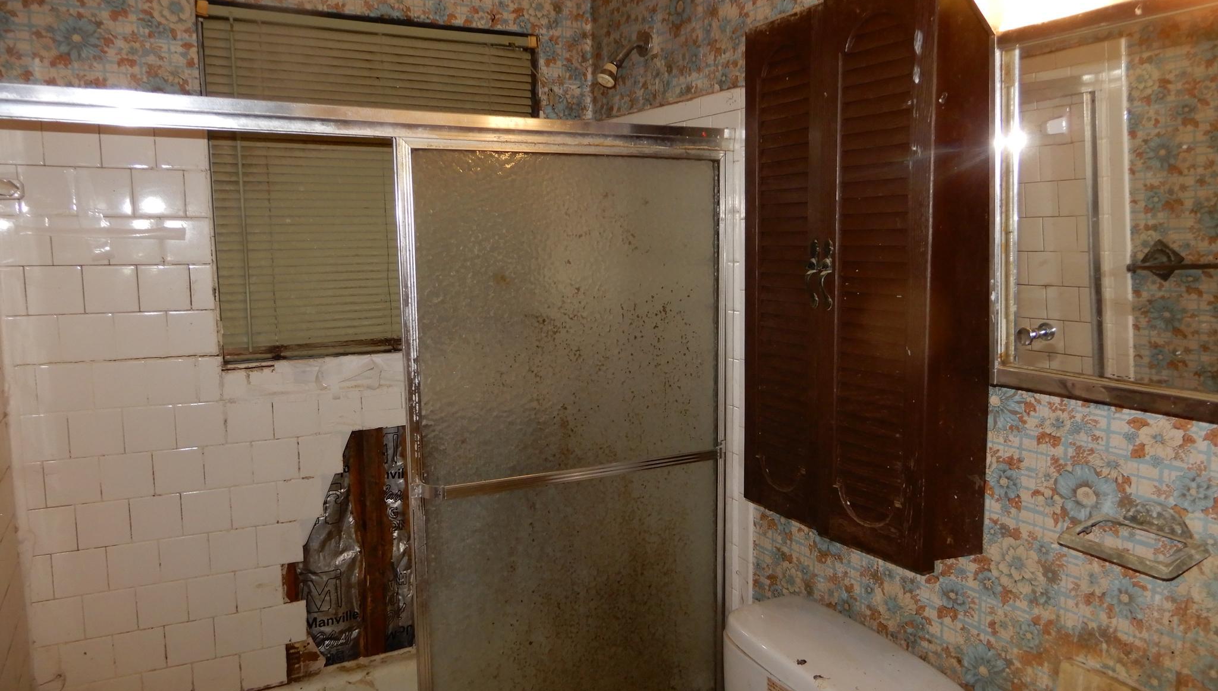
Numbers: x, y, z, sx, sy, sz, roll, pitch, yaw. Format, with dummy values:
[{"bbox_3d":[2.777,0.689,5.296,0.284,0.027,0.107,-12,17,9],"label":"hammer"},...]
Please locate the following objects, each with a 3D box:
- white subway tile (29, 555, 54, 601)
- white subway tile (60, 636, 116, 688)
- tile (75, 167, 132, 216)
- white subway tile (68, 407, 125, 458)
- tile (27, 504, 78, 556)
[{"bbox_3d":[-1.308,0.536,1.946,0.047,0.108,0.008,-4,8,-25],"label":"white subway tile"},{"bbox_3d":[-1.233,0.745,1.996,0.108,0.108,0.009,-4,7,-28],"label":"white subway tile"},{"bbox_3d":[-1.141,-0.346,1.912,0.108,0.108,0.008,-4,8,-25],"label":"tile"},{"bbox_3d":[-1.185,0.201,1.955,0.108,0.108,0.009,-4,7,-25],"label":"white subway tile"},{"bbox_3d":[-1.279,0.424,1.942,0.095,0.108,0.009,-4,7,-27],"label":"tile"}]

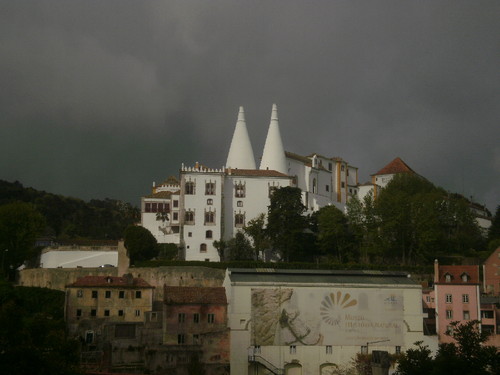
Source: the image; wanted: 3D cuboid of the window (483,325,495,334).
[{"bbox_3d":[44.390,26.444,137.000,2.300,1.600,0.300,1,-11,-5],"label":"window"}]

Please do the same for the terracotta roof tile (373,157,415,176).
[{"bbox_3d":[52.479,-7.747,263.000,14.000,5.600,14.000,-4,-12,22],"label":"terracotta roof tile"}]

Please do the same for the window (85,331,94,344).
[{"bbox_3d":[-25.845,24.262,119.000,1.450,2.100,0.300,1,-11,-4],"label":"window"}]

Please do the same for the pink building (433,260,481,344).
[{"bbox_3d":[38.868,22.264,139.000,8.000,16.000,8.000,0,-11,2],"label":"pink building"}]

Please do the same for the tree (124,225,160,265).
[{"bbox_3d":[-23.782,12.380,160.000,7.400,8.500,7.400,0,-11,0],"label":"tree"}]

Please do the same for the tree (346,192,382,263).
[{"bbox_3d":[25.178,8.796,162.000,7.600,15.500,7.600,0,-11,0],"label":"tree"}]

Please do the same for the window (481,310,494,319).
[{"bbox_3d":[44.222,23.655,137.000,2.400,1.400,0.300,1,-11,-5],"label":"window"}]

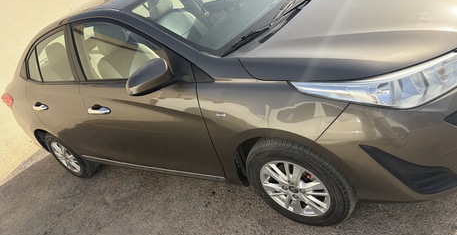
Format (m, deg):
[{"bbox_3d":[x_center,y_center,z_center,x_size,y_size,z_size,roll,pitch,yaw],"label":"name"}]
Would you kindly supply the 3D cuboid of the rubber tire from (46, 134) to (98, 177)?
[{"bbox_3d":[-1.607,0.367,3.499,0.590,0.590,0.190,-1,35,38],"label":"rubber tire"}]

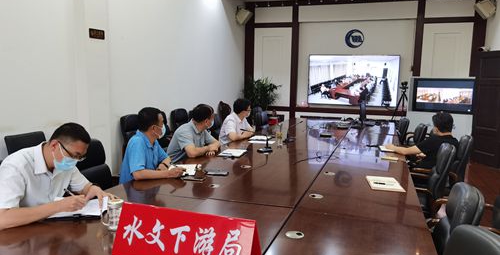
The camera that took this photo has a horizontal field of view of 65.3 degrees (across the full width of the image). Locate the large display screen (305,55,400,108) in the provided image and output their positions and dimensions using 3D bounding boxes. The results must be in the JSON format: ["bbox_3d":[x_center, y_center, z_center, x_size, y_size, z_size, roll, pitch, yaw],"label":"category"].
[{"bbox_3d":[2.513,-1.143,9.529,2.140,1.200,0.070,3,7,18],"label":"large display screen"}]

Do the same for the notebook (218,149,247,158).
[{"bbox_3d":[-0.166,0.231,3.647,0.210,0.020,0.340,2,7,10],"label":"notebook"}]

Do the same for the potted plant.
[{"bbox_3d":[0.345,-0.427,9.392,0.880,1.550,0.880,3,7,18],"label":"potted plant"}]

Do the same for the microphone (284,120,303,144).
[{"bbox_3d":[0.490,0.043,4.367,0.220,0.250,0.130,3,7,18],"label":"microphone"}]

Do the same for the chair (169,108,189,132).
[{"bbox_3d":[-0.948,0.164,6.593,0.600,0.950,0.580,3,7,18],"label":"chair"}]

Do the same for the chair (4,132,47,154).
[{"bbox_3d":[-1.480,0.563,2.847,0.650,1.030,0.580,3,7,18],"label":"chair"}]

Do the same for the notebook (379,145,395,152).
[{"bbox_3d":[1.448,0.216,4.018,0.200,0.020,0.310,3,7,18],"label":"notebook"}]

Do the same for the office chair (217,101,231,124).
[{"bbox_3d":[-0.217,0.125,6.723,0.650,1.050,0.600,3,7,18],"label":"office chair"}]

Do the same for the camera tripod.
[{"bbox_3d":[3.349,-0.242,8.501,0.980,1.470,0.860,3,7,18],"label":"camera tripod"}]

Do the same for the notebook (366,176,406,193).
[{"bbox_3d":[0.919,0.384,2.662,0.210,0.015,0.300,2,7,11],"label":"notebook"}]

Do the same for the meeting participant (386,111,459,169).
[{"bbox_3d":[1.553,0.450,3.472,0.560,1.220,0.780,-4,8,-38],"label":"meeting participant"}]

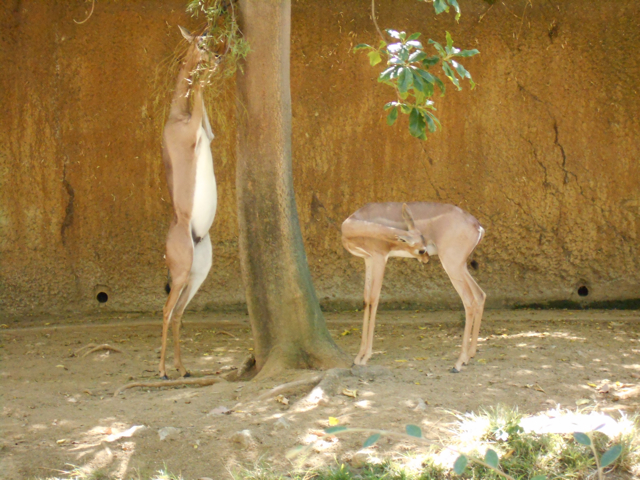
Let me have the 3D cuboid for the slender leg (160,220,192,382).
[{"bbox_3d":[-0.794,0.327,13.200,0.190,0.860,0.130,3,7,25],"label":"slender leg"}]

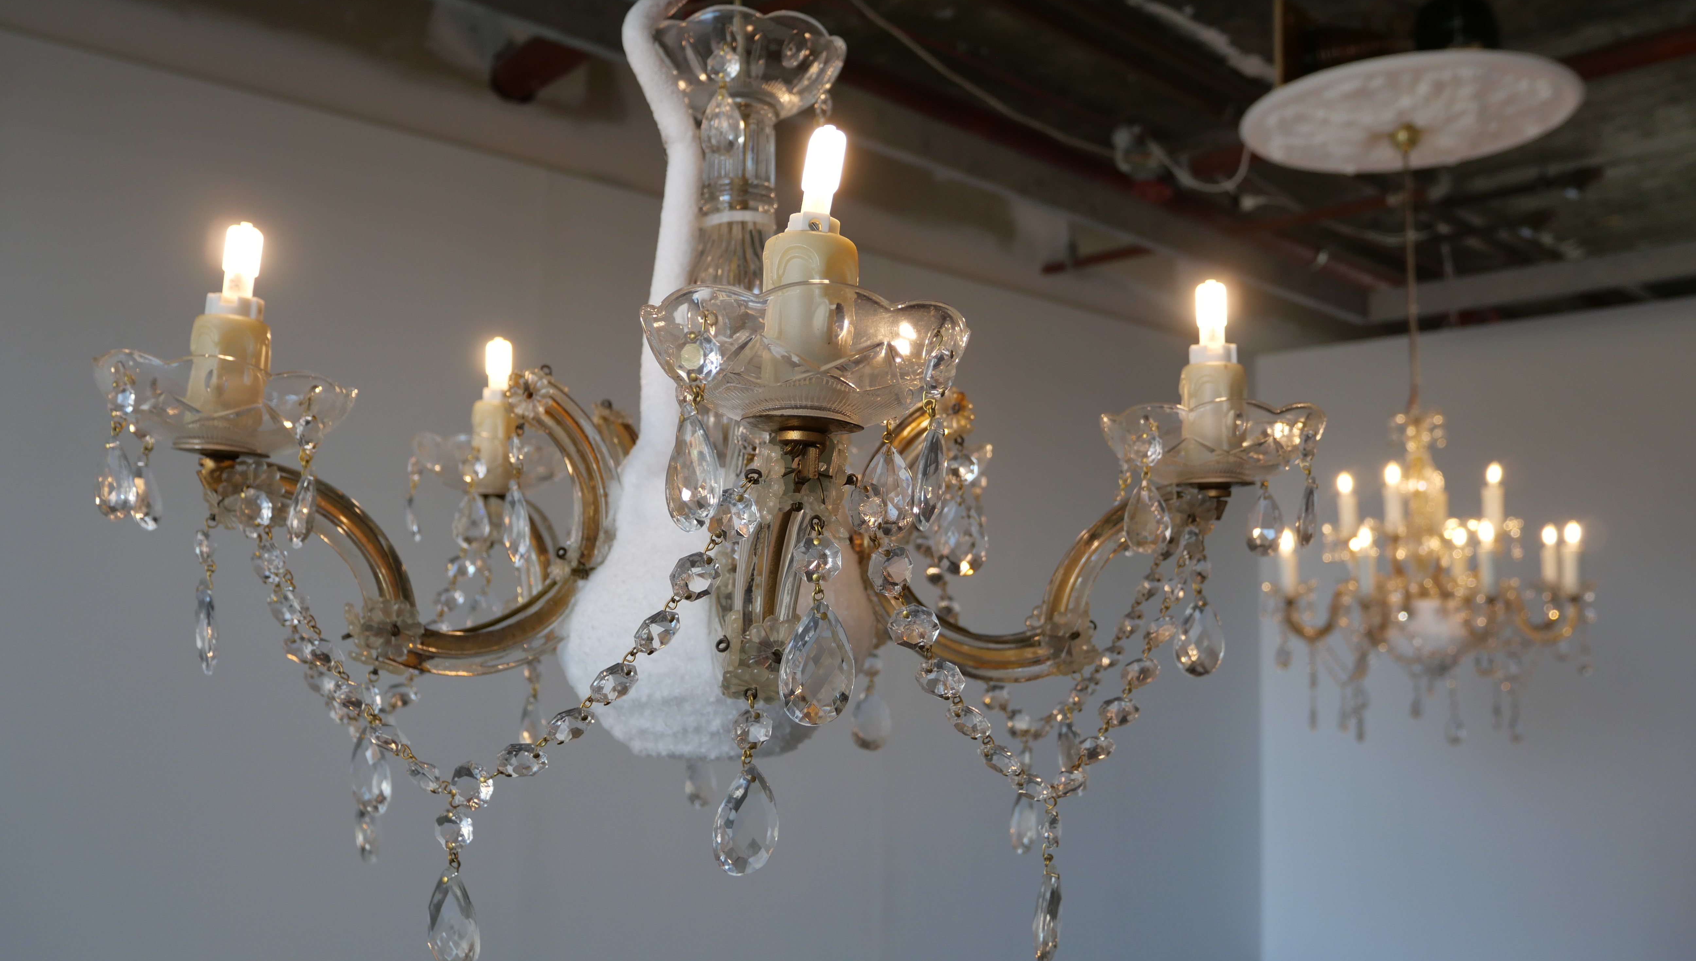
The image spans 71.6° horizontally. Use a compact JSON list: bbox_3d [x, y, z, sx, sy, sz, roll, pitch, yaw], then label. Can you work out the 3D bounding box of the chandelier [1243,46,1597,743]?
[{"bbox_3d":[1.086,-0.110,2.269,0.619,1.226,0.619,1,-5,0],"label":"chandelier"}]

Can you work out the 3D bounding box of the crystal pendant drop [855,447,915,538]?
[{"bbox_3d":[0.014,0.004,0.430,0.023,0.034,0.010,1,-5,0],"label":"crystal pendant drop"}]

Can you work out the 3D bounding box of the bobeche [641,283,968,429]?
[{"bbox_3d":[-0.014,-0.036,0.388,0.107,0.032,0.107,1,-5,0],"label":"bobeche"}]

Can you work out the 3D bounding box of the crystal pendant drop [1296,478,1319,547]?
[{"bbox_3d":[0.225,0.016,0.576,0.010,0.034,0.023,5,-5,15],"label":"crystal pendant drop"}]

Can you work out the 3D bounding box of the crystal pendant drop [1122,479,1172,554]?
[{"bbox_3d":[0.143,0.017,0.562,0.023,0.036,0.010,-1,-5,14],"label":"crystal pendant drop"}]

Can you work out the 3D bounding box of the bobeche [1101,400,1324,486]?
[{"bbox_3d":[0.184,-0.016,0.597,0.107,0.033,0.107,1,-5,0],"label":"bobeche"}]

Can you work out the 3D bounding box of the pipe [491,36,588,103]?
[{"bbox_3d":[-0.655,-0.877,2.500,0.110,0.110,0.300,6,-7,-45],"label":"pipe"}]

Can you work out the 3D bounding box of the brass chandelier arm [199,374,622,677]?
[{"bbox_3d":[-0.201,0.021,0.559,0.191,0.152,0.028,3,-6,-28],"label":"brass chandelier arm"}]

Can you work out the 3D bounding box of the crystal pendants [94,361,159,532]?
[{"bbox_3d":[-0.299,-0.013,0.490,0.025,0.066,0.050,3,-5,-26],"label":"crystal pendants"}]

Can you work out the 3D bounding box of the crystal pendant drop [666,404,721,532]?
[{"bbox_3d":[-0.046,-0.004,0.353,0.023,0.038,0.010,-3,-6,37],"label":"crystal pendant drop"}]

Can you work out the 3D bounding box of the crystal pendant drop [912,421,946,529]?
[{"bbox_3d":[0.025,-0.001,0.357,0.010,0.034,0.023,5,-5,18],"label":"crystal pendant drop"}]

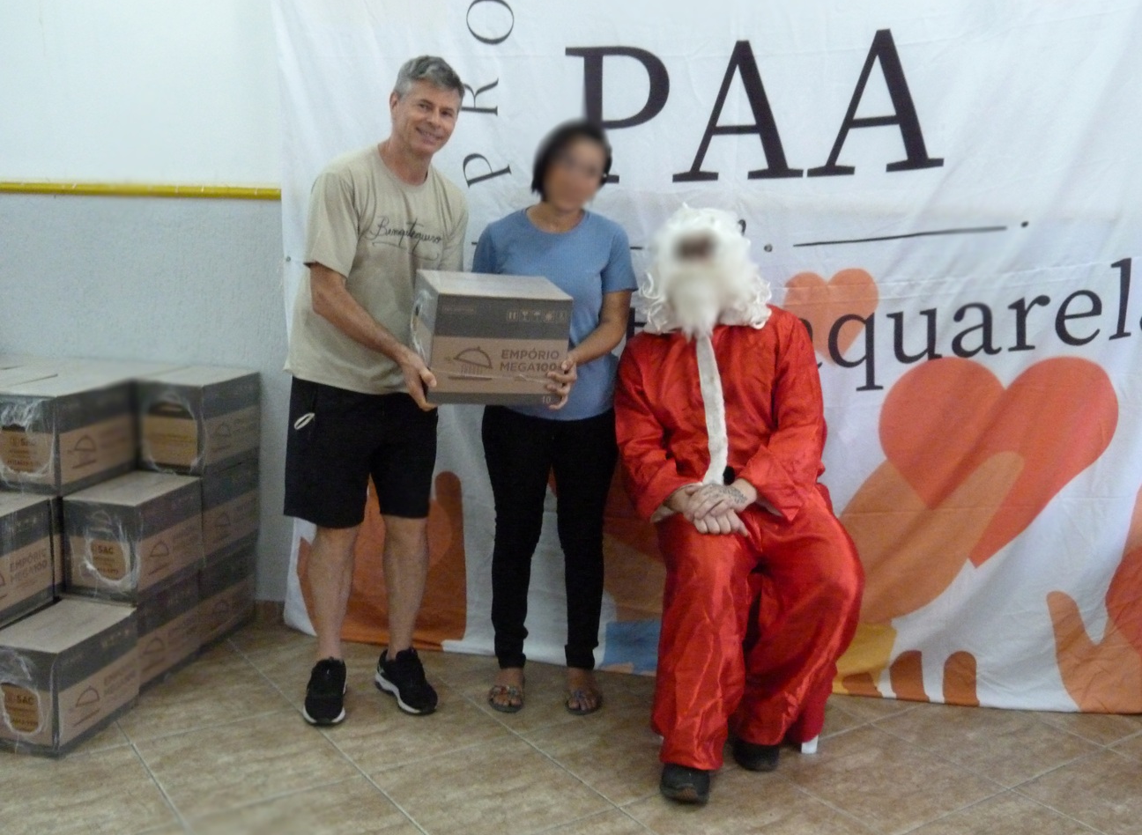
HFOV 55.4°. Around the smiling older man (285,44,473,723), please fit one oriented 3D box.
[{"bbox_3d":[-0.518,-0.068,2.938,0.510,1.770,0.480,-1,9,-20],"label":"smiling older man"}]

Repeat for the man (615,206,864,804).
[{"bbox_3d":[0.414,0.171,2.838,0.595,1.400,0.700,3,9,2],"label":"man"}]

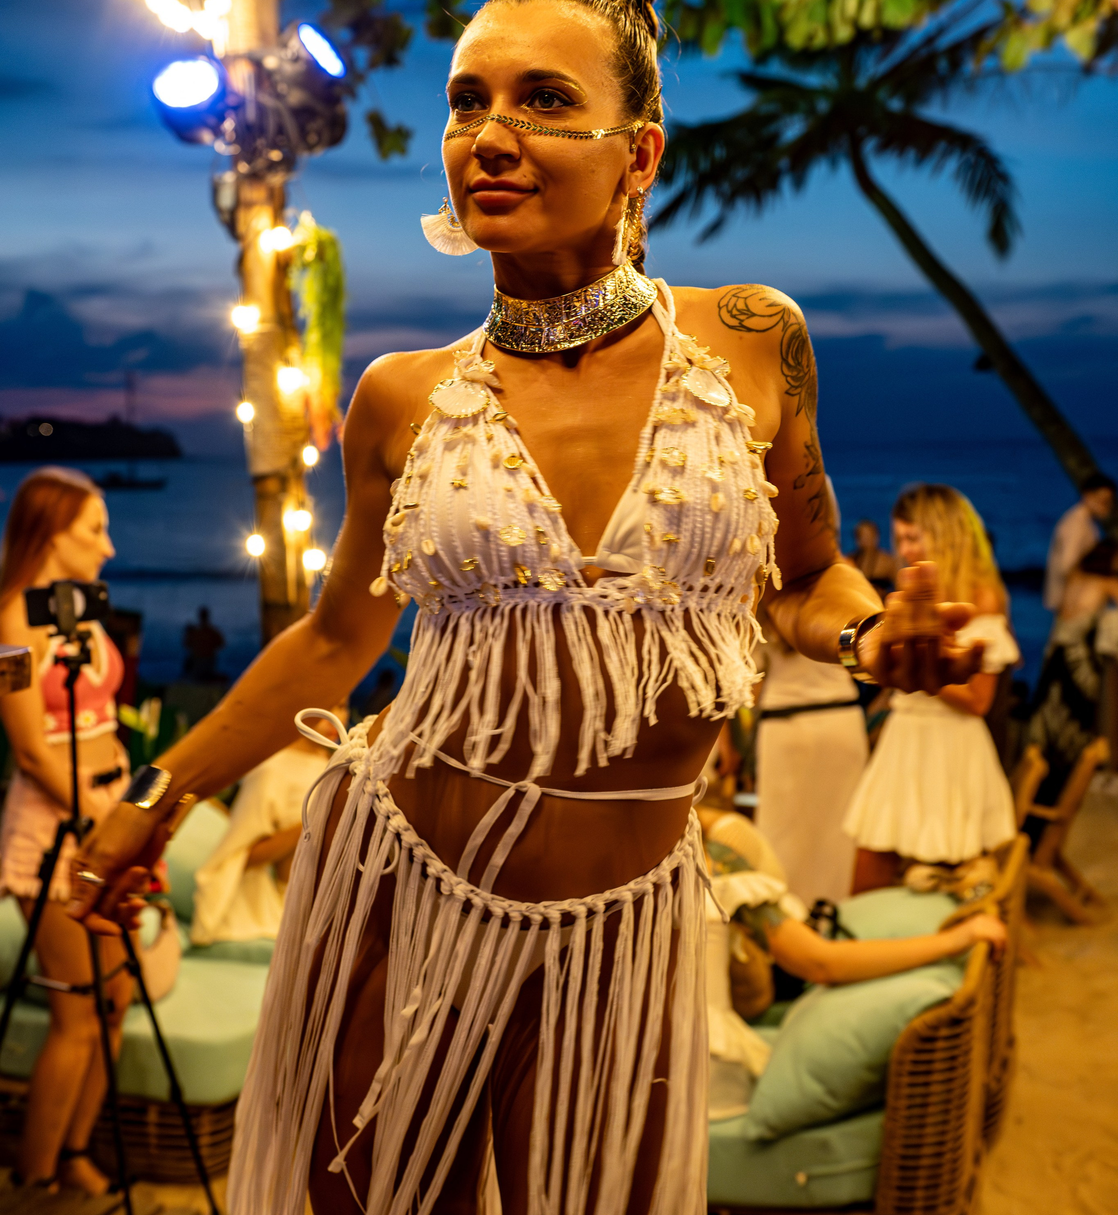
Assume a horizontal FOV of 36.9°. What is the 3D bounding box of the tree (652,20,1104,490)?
[{"bbox_3d":[3.364,-2.682,16.000,5.200,6.000,4.800,-1,5,0],"label":"tree"}]

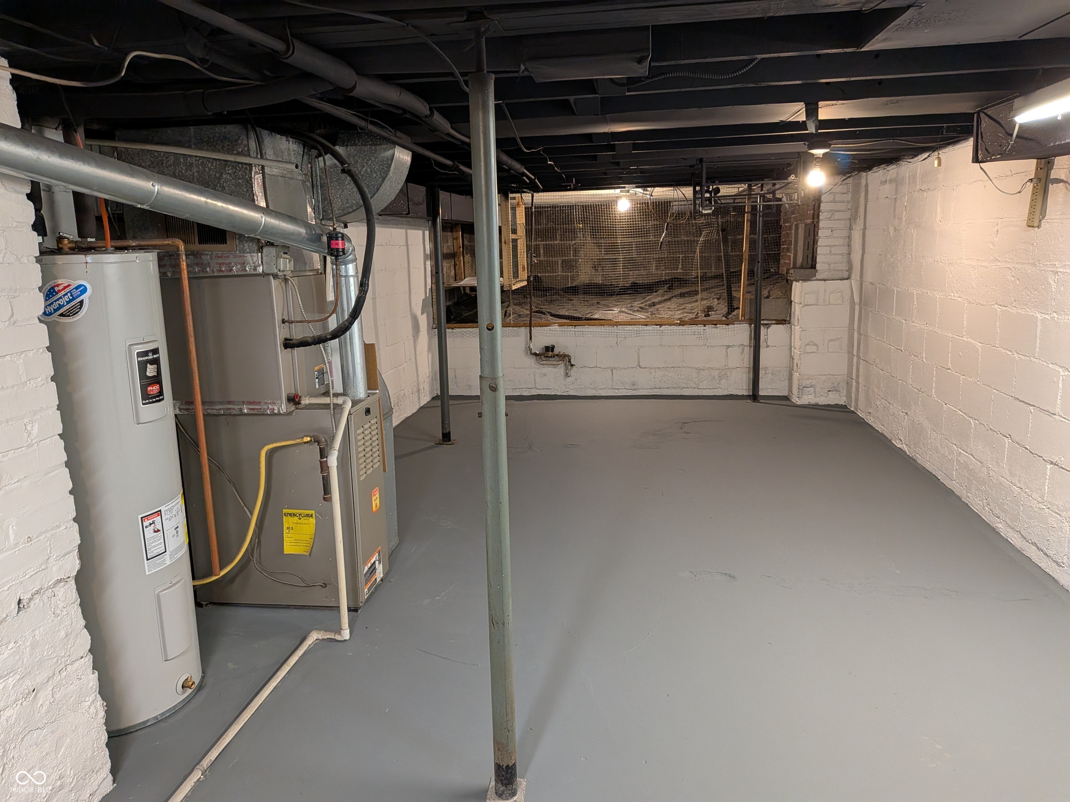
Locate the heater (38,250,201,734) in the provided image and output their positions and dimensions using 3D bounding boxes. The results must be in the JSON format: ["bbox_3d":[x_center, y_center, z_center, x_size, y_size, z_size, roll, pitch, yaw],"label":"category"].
[{"bbox_3d":[-1.425,0.280,2.430,0.475,1.490,0.475,2,12,17],"label":"heater"}]

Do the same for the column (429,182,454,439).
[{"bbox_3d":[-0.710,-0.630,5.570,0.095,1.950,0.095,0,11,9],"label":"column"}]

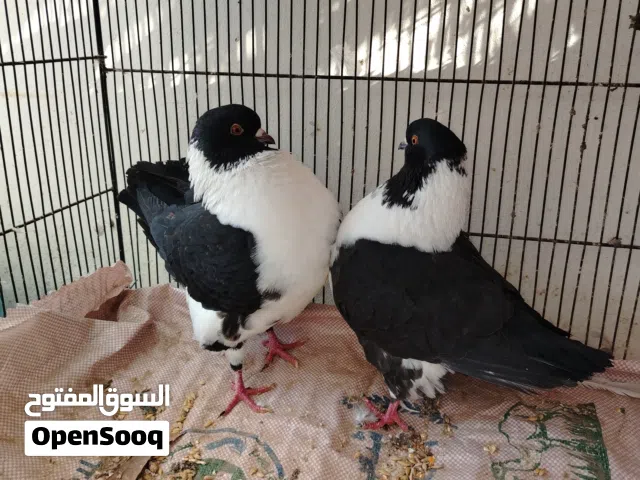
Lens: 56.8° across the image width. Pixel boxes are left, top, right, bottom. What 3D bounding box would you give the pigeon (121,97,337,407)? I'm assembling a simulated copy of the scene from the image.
[{"bbox_3d":[-0.110,-0.004,0.708,0.305,0.315,0.155,17,24,39],"label":"pigeon"}]

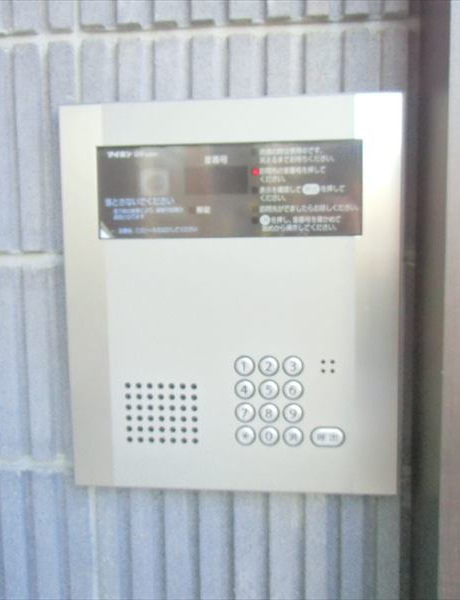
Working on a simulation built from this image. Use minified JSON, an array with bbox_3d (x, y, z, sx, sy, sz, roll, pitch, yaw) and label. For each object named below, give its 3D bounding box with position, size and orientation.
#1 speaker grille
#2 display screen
[{"bbox_3d":[-0.061,0.103,0.508,0.066,0.056,0.010,0,5,5],"label":"speaker grille"},{"bbox_3d":[-0.002,-0.095,0.482,0.229,0.080,0.010,0,5,5],"label":"display screen"}]

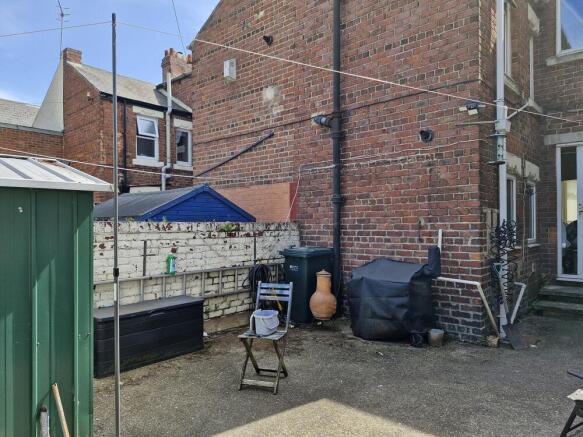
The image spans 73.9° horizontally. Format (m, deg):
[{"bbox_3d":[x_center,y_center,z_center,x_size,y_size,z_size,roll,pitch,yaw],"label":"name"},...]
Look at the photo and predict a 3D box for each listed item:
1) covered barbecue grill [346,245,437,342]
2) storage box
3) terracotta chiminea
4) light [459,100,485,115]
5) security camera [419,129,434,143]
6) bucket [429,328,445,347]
[{"bbox_3d":[1.328,0.947,4.966,1.000,1.180,0.570,-1,-2,35],"label":"covered barbecue grill"},{"bbox_3d":[-1.579,1.234,4.231,0.430,0.570,1.190,-1,-2,41],"label":"storage box"},{"bbox_3d":[0.448,1.168,5.603,0.390,0.750,0.390,0,-1,5],"label":"terracotta chiminea"},{"bbox_3d":[2.183,-1.346,4.696,0.260,0.140,0.170,-1,-2,35],"label":"light"},{"bbox_3d":[1.756,-1.077,5.038,0.140,0.140,0.130,-1,-2,35],"label":"security camera"},{"bbox_3d":[1.762,1.446,4.707,0.175,0.175,0.175,-1,-2,35],"label":"bucket"}]

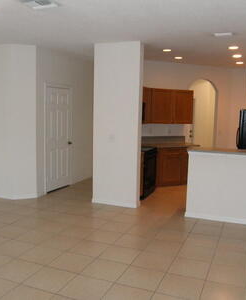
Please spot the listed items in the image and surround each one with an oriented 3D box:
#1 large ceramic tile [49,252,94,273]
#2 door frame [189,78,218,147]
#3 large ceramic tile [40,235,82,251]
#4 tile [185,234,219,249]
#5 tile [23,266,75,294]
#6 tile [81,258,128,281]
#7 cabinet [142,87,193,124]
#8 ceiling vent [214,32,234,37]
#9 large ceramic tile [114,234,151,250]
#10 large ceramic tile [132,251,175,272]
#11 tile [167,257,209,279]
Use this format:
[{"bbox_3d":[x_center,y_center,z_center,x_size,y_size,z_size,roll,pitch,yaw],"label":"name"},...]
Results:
[{"bbox_3d":[-0.551,1.209,3.470,0.403,0.012,0.403,3,7,23],"label":"large ceramic tile"},{"bbox_3d":[1.873,-0.486,7.793,0.790,2.400,0.150,-1,7,-16],"label":"door frame"},{"bbox_3d":[-0.765,1.148,3.992,0.403,0.012,0.403,3,7,23],"label":"large ceramic tile"},{"bbox_3d":[1.008,1.148,4.115,0.403,0.012,0.403,3,7,23],"label":"tile"},{"bbox_3d":[-0.700,1.244,3.108,0.403,0.012,0.403,3,7,23],"label":"tile"},{"bbox_3d":[-0.185,1.232,3.315,0.403,0.012,0.403,3,7,23],"label":"tile"},{"bbox_3d":[1.009,-0.989,7.382,1.150,0.760,0.330,-1,7,-21],"label":"cabinet"},{"bbox_3d":[1.430,-1.644,4.604,0.255,0.020,0.150,4,7,22],"label":"ceiling vent"},{"bbox_3d":[0.122,1.166,4.090,0.397,0.012,0.397,4,7,22],"label":"large ceramic tile"},{"bbox_3d":[0.335,1.213,3.529,0.403,0.012,0.403,3,7,23],"label":"large ceramic tile"},{"bbox_3d":[0.698,1.229,3.379,0.403,0.012,0.403,3,7,23],"label":"tile"}]

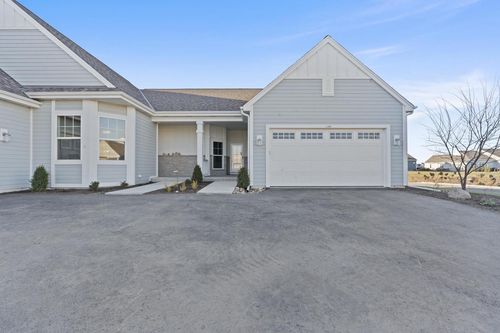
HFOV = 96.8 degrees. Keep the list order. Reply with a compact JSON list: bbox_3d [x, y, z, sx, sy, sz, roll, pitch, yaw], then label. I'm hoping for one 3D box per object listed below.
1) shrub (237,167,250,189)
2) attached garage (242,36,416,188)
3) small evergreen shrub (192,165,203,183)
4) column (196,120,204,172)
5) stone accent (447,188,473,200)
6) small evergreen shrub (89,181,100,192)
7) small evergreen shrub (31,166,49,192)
[{"bbox_3d":[-0.240,0.470,8.800,0.500,0.840,0.500,0,0,-1],"label":"shrub"},{"bbox_3d":[3.180,-2.180,12.350,7.000,6.150,6.800,0,0,-1],"label":"attached garage"},{"bbox_3d":[-2.490,0.370,10.650,0.500,0.830,0.500,0,0,-1],"label":"small evergreen shrub"},{"bbox_3d":[-2.660,-0.880,11.850,0.360,2.960,0.360,0,0,-1],"label":"column"},{"bbox_3d":[5.770,0.765,6.100,0.570,0.260,0.430,0,0,-1],"label":"stone accent"},{"bbox_3d":[-5.570,0.710,7.950,0.350,0.360,0.350,0,0,-1],"label":"small evergreen shrub"},{"bbox_3d":[-7.420,0.440,7.850,0.490,0.900,0.490,0,0,-1],"label":"small evergreen shrub"}]

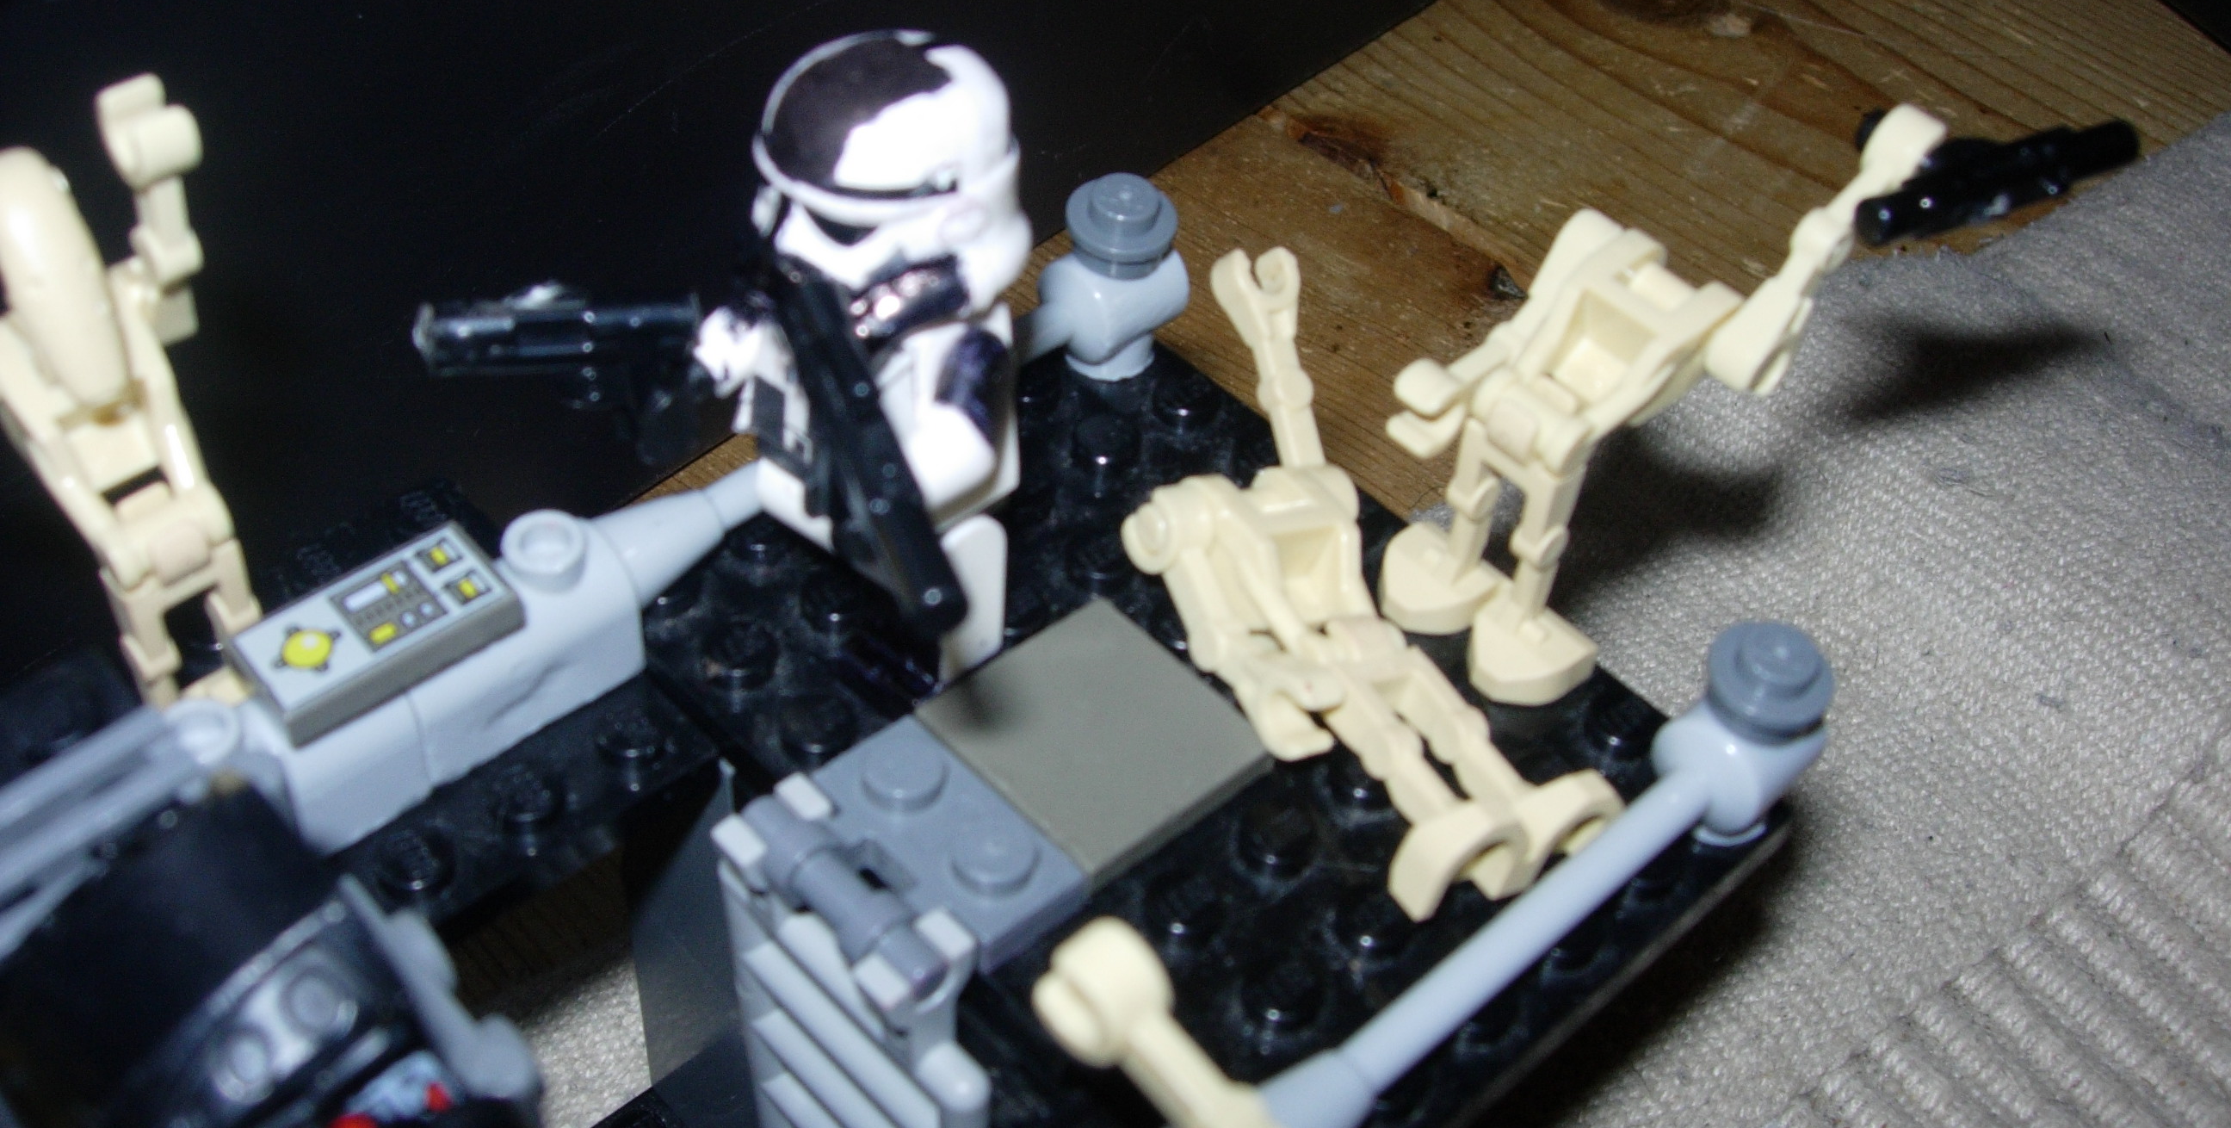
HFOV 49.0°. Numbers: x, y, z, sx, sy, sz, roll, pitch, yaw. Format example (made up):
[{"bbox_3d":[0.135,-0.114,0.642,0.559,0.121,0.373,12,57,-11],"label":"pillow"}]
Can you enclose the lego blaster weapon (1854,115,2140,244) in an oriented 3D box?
[{"bbox_3d":[0.053,-0.025,0.152,0.019,0.004,0.011,-18,52,-14],"label":"lego blaster weapon"}]

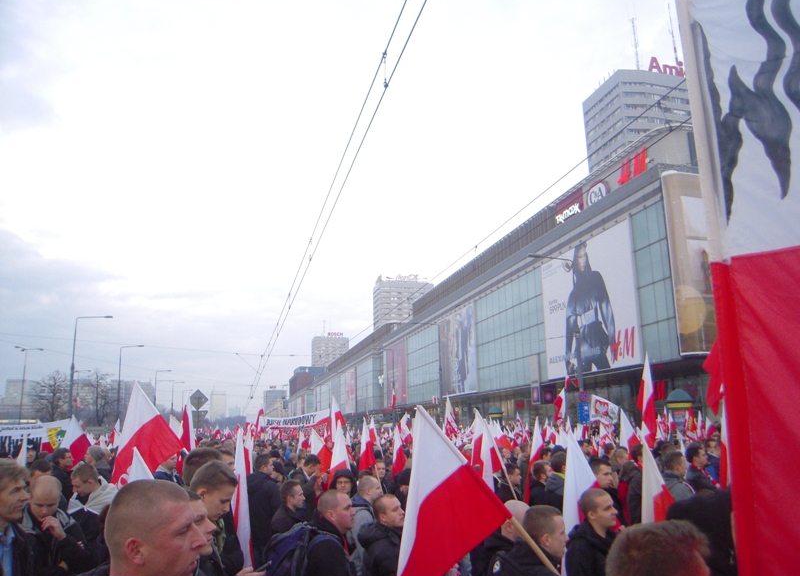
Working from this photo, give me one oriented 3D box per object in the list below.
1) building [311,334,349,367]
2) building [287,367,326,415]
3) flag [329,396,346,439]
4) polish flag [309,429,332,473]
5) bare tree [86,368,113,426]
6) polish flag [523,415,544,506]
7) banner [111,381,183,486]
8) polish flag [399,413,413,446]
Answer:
[{"bbox_3d":[-60.314,82.719,563.012,29.000,79.000,16.000,2,-12,-13],"label":"building"},{"bbox_3d":[-65.099,87.707,507.050,32.000,46.000,60.000,2,-12,-13],"label":"building"},{"bbox_3d":[-1.150,2.420,12.000,0.340,0.820,0.250,0,-12,-5],"label":"flag"},{"bbox_3d":[-1.044,2.161,8.500,0.340,0.650,0.220,1,-12,-7],"label":"polish flag"},{"bbox_3d":[-31.162,12.288,67.104,3.800,8.800,3.600,4,-13,-24],"label":"bare tree"},{"bbox_3d":[1.450,1.866,7.000,0.260,0.950,0.220,-3,-12,11],"label":"polish flag"},{"bbox_3d":[-2.106,1.209,5.377,0.680,0.980,0.280,3,-12,-21],"label":"banner"},{"bbox_3d":[0.144,3.691,17.000,0.420,0.850,0.200,-1,-12,0],"label":"polish flag"}]

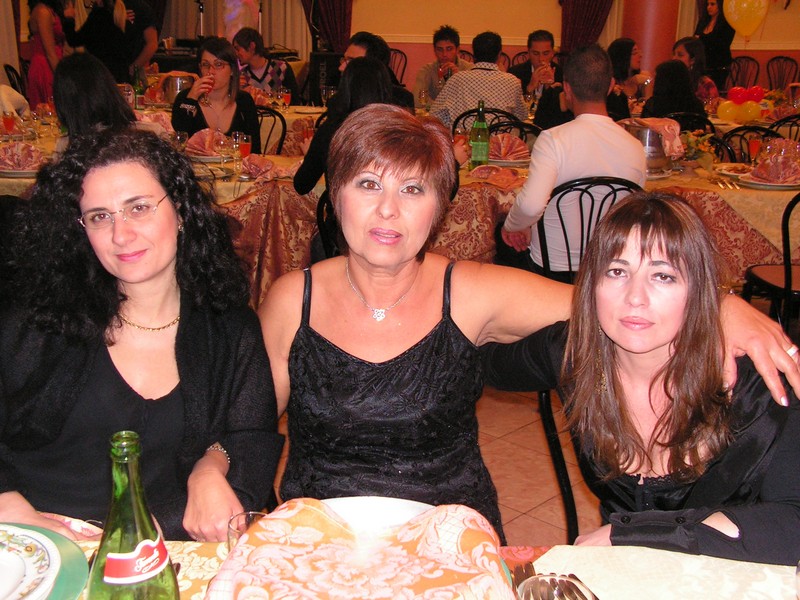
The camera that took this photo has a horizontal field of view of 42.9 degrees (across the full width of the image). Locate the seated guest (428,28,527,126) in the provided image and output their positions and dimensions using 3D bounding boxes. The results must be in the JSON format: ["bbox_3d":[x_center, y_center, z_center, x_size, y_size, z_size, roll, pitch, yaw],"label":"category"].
[{"bbox_3d":[0.507,-1.046,6.558,0.580,1.330,0.780,2,16,0],"label":"seated guest"}]

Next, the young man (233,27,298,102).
[{"bbox_3d":[-0.970,-1.266,7.201,0.520,1.290,0.720,5,16,15],"label":"young man"}]

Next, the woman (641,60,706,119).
[{"bbox_3d":[1.537,-0.814,5.925,0.450,1.170,0.720,2,16,5],"label":"woman"}]

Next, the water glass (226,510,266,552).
[{"bbox_3d":[-0.188,0.325,1.288,0.061,0.095,0.061,1,16,0],"label":"water glass"}]

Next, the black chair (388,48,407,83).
[{"bbox_3d":[-0.128,-2.702,12.982,0.420,0.900,0.480,2,16,6],"label":"black chair"}]

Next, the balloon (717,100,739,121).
[{"bbox_3d":[2.114,-1.217,6.559,0.140,0.135,0.140,1,16,0],"label":"balloon"}]

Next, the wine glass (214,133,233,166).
[{"bbox_3d":[-0.779,-0.665,4.490,0.073,0.140,0.073,2,16,0],"label":"wine glass"}]

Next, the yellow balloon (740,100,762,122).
[{"bbox_3d":[2.260,-1.217,6.558,0.140,0.135,0.140,1,16,0],"label":"yellow balloon"}]

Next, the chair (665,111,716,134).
[{"bbox_3d":[1.631,-0.701,6.119,0.420,0.880,0.480,1,16,0],"label":"chair"}]

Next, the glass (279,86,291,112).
[{"bbox_3d":[-0.745,-1.323,6.649,0.075,0.165,0.075,1,16,0],"label":"glass"}]

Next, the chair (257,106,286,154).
[{"bbox_3d":[-0.856,-0.730,6.138,0.420,0.890,0.480,2,16,0],"label":"chair"}]

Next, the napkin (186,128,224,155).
[{"bbox_3d":[-0.870,-0.708,4.571,0.195,0.122,0.090,2,16,0],"label":"napkin"}]

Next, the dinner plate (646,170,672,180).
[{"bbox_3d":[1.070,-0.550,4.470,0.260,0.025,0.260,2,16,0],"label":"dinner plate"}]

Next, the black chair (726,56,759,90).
[{"bbox_3d":[4.264,-2.530,12.554,0.420,0.900,0.480,2,16,0],"label":"black chair"}]

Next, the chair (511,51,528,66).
[{"bbox_3d":[1.592,-2.627,12.782,0.420,0.900,0.480,2,16,6],"label":"chair"}]

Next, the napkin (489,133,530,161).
[{"bbox_3d":[0.498,-0.694,4.628,0.190,0.115,0.080,1,16,0],"label":"napkin"}]

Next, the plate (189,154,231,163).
[{"bbox_3d":[-0.873,-0.641,4.609,0.250,0.030,0.250,1,16,0],"label":"plate"}]

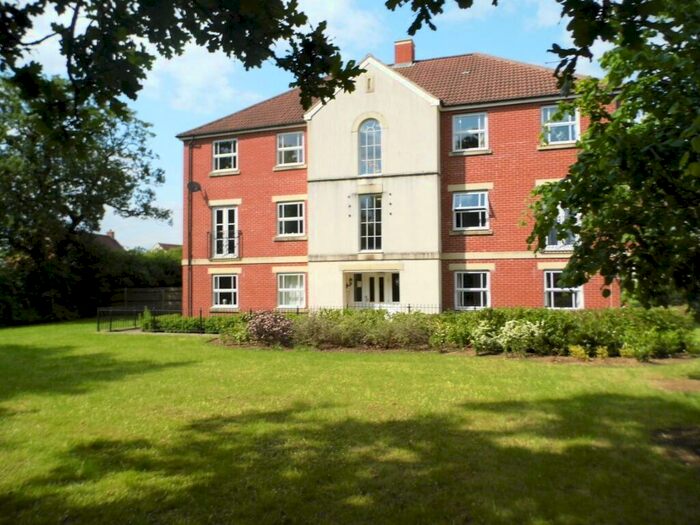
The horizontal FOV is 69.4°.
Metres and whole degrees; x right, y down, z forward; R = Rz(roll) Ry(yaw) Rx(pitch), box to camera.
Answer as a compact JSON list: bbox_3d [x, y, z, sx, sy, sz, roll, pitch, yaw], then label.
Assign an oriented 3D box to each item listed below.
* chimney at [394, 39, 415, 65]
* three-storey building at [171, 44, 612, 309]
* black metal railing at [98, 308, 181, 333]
[{"bbox_3d":[2.534,-9.401,23.033,0.790,1.170,0.700,-1,-2,17],"label":"chimney"},{"bbox_3d":[2.452,-3.648,22.723,16.650,12.650,11.000,-1,-2,17],"label":"three-storey building"},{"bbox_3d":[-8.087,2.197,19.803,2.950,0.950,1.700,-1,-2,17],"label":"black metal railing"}]

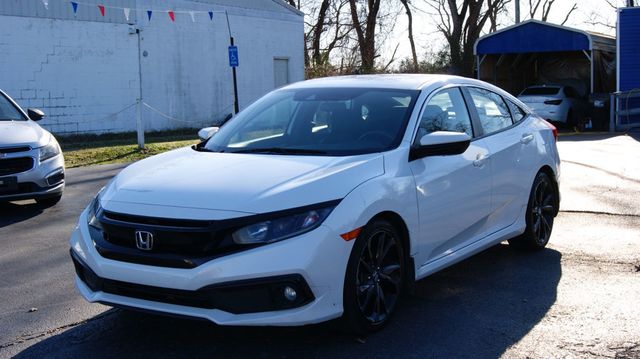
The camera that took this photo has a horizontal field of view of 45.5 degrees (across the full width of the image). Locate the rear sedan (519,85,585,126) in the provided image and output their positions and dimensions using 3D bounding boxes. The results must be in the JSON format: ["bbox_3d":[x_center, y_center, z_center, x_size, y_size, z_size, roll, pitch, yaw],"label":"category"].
[{"bbox_3d":[8.162,-2.575,26.837,1.840,1.450,4.700,2,7,29],"label":"rear sedan"}]

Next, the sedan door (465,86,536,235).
[{"bbox_3d":[1.370,-0.183,5.746,0.300,1.040,1.180,3,7,33],"label":"sedan door"}]

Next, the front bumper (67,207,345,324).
[{"bbox_3d":[-0.741,0.423,3.958,1.790,0.530,0.565,3,7,33],"label":"front bumper"}]

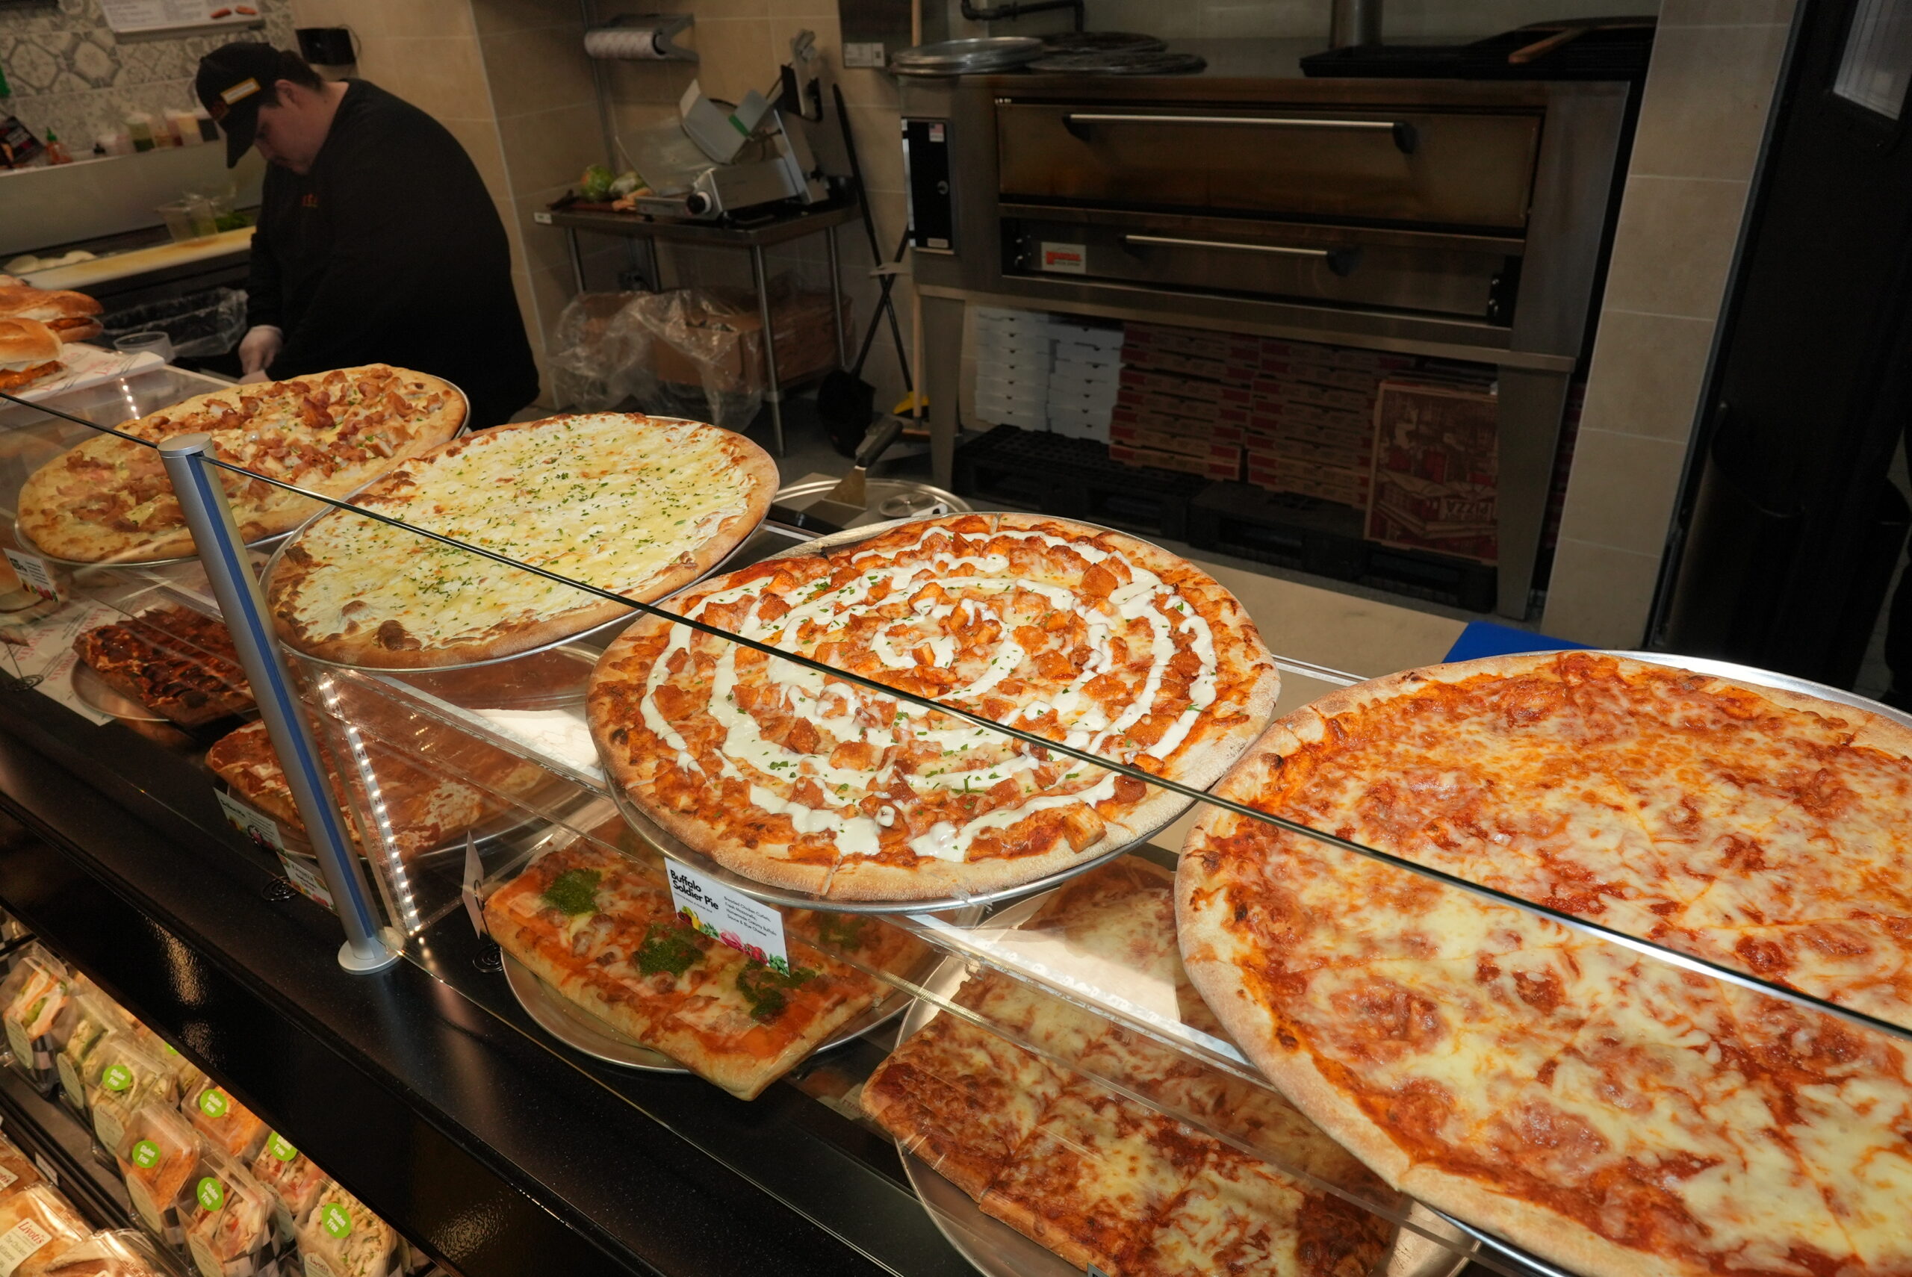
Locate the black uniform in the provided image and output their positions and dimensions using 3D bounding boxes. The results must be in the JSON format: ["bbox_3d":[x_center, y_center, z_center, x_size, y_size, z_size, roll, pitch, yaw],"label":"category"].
[{"bbox_3d":[-1.225,-0.785,2.824,0.520,0.820,0.550,-24,35,-34],"label":"black uniform"}]

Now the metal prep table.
[{"bbox_3d":[-1.043,-1.373,5.416,1.200,0.886,0.600,16,34,32],"label":"metal prep table"}]

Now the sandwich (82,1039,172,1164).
[{"bbox_3d":[-0.908,0.523,1.404,0.103,0.110,0.075,13,33,28],"label":"sandwich"}]

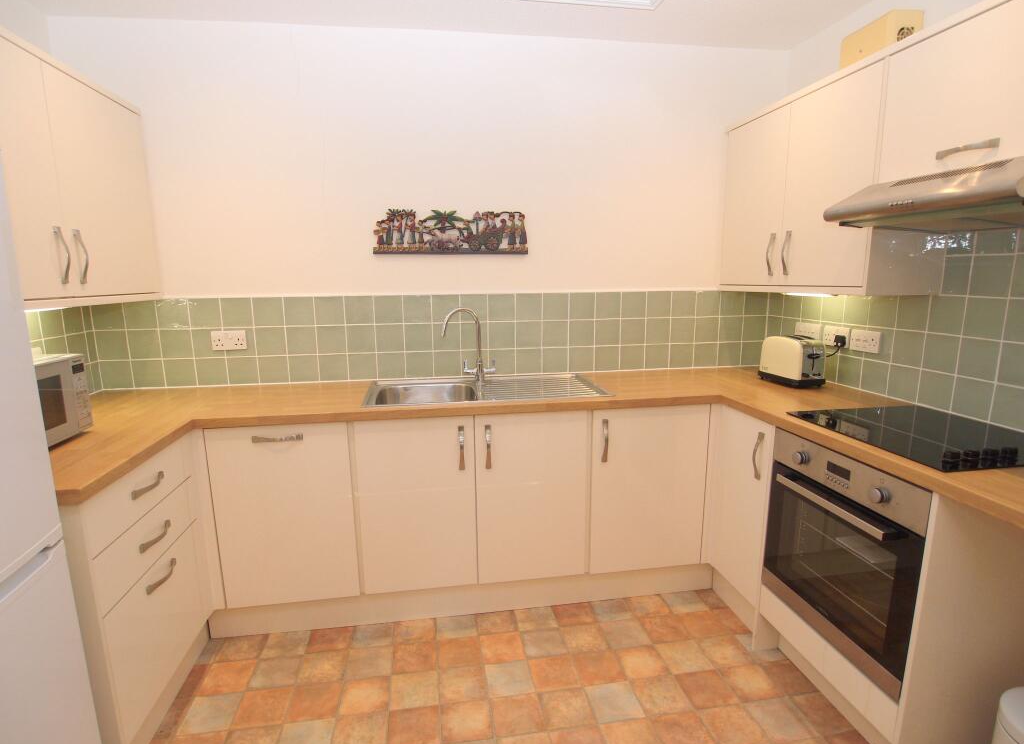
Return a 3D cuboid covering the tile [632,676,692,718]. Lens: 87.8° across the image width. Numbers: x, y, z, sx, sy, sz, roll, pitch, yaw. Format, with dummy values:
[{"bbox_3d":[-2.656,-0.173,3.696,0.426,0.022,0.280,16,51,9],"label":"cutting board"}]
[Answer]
[{"bbox_3d":[0.502,1.099,1.801,0.160,0.010,0.156,-2,10,-8],"label":"tile"}]

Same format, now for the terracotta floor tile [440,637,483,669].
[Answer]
[{"bbox_3d":[-0.197,1.044,1.980,0.155,0.010,0.154,-2,10,-9],"label":"terracotta floor tile"}]

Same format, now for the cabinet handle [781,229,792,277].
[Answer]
[{"bbox_3d":[1.115,-0.484,2.177,0.027,0.179,0.022,-2,11,-9],"label":"cabinet handle"}]

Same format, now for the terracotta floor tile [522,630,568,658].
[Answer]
[{"bbox_3d":[0.124,1.050,2.063,0.160,0.010,0.160,-2,10,-9],"label":"terracotta floor tile"}]

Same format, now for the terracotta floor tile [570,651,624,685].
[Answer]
[{"bbox_3d":[0.312,1.072,1.929,0.160,0.010,0.160,-2,10,-9],"label":"terracotta floor tile"}]

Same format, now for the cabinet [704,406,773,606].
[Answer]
[{"bbox_3d":[1.177,0.501,2.134,0.582,0.720,0.350,-2,10,-8],"label":"cabinet"}]

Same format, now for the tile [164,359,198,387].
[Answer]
[{"bbox_3d":[-1.497,0.004,2.413,0.131,0.129,0.008,-2,10,-8],"label":"tile"}]

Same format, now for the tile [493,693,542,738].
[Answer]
[{"bbox_3d":[0.018,1.092,1.695,0.155,0.010,0.154,-2,10,-9],"label":"tile"}]

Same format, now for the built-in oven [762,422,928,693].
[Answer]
[{"bbox_3d":[1.237,0.529,1.684,0.570,0.596,0.592,-2,11,-9],"label":"built-in oven"}]

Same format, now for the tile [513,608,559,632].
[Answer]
[{"bbox_3d":[0.103,1.037,2.231,0.163,0.010,0.148,-2,11,-9],"label":"tile"}]

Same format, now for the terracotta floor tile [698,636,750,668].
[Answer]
[{"bbox_3d":[0.814,1.070,2.028,0.155,0.010,0.160,-2,11,-9],"label":"terracotta floor tile"}]

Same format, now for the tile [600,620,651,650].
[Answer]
[{"bbox_3d":[0.454,1.046,2.126,0.157,0.010,0.156,-2,10,-9],"label":"tile"}]

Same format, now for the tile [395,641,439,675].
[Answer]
[{"bbox_3d":[-0.363,1.069,1.986,0.160,0.010,0.160,-2,10,-9],"label":"tile"}]

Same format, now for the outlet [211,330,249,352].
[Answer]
[{"bbox_3d":[-1.266,-0.143,2.384,0.146,0.086,0.012,-2,10,-8],"label":"outlet"}]

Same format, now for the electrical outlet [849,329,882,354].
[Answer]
[{"bbox_3d":[1.432,-0.127,2.160,0.012,0.086,0.147,-2,10,-8],"label":"electrical outlet"}]

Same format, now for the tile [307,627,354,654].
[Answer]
[{"bbox_3d":[-0.720,1.066,2.108,0.164,0.010,0.146,-2,11,-9],"label":"tile"}]

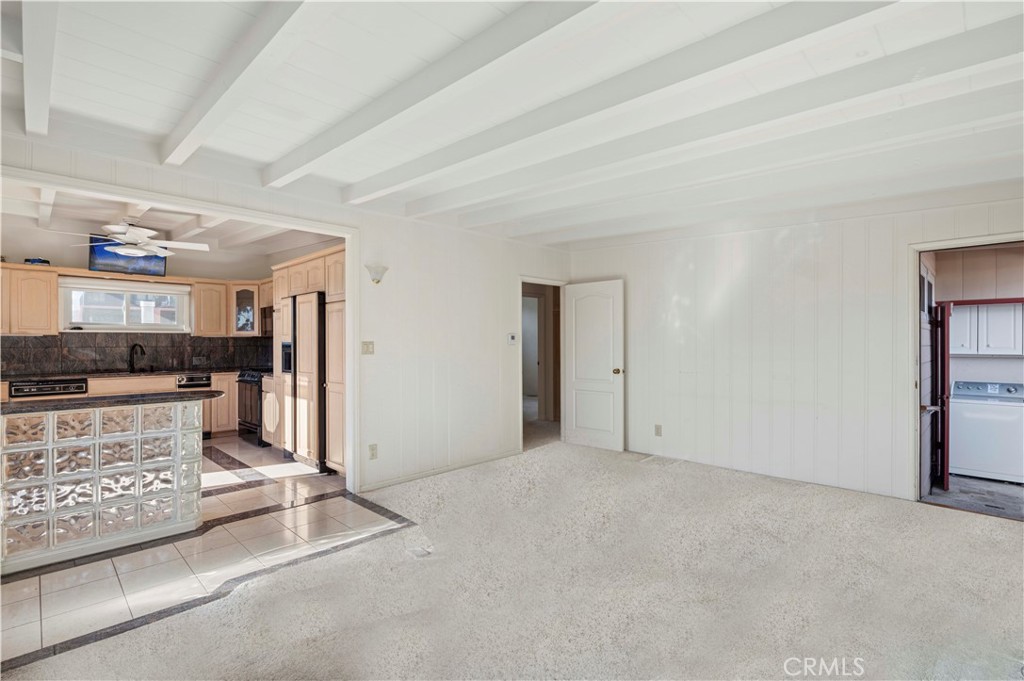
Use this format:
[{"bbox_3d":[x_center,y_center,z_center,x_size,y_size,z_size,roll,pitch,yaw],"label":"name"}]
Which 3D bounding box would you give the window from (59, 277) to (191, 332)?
[{"bbox_3d":[-5.031,-0.435,5.989,0.120,0.680,1.320,0,0,44],"label":"window"}]

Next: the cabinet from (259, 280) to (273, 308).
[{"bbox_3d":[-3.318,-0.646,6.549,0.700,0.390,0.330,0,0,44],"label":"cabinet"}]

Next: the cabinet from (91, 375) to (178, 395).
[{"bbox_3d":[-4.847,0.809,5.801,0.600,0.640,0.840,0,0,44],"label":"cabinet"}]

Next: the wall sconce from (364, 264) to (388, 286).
[{"bbox_3d":[-1.193,-0.581,4.005,0.130,0.175,0.200,0,0,44],"label":"wall sconce"}]

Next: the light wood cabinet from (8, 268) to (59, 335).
[{"bbox_3d":[-5.555,-0.436,5.291,0.320,0.760,0.390,0,0,44],"label":"light wood cabinet"}]

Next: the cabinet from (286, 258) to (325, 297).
[{"bbox_3d":[-1.987,-0.666,5.049,1.000,0.390,0.600,0,0,44],"label":"cabinet"}]

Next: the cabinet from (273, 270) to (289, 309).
[{"bbox_3d":[-2.511,-0.639,5.557,0.450,0.440,0.600,0,0,44],"label":"cabinet"}]

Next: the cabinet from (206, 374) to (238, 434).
[{"bbox_3d":[-4.171,0.880,6.469,0.580,0.820,0.380,0,0,44],"label":"cabinet"}]

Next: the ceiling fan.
[{"bbox_3d":[-3.876,-1.036,4.620,1.300,0.390,1.300,0,0,44],"label":"ceiling fan"}]

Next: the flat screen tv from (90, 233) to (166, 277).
[{"bbox_3d":[-4.766,-1.045,5.676,0.070,0.430,0.735,15,10,43],"label":"flat screen tv"}]

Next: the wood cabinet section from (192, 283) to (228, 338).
[{"bbox_3d":[-4.231,-0.429,6.351,0.320,0.763,0.390,0,0,43],"label":"wood cabinet section"}]

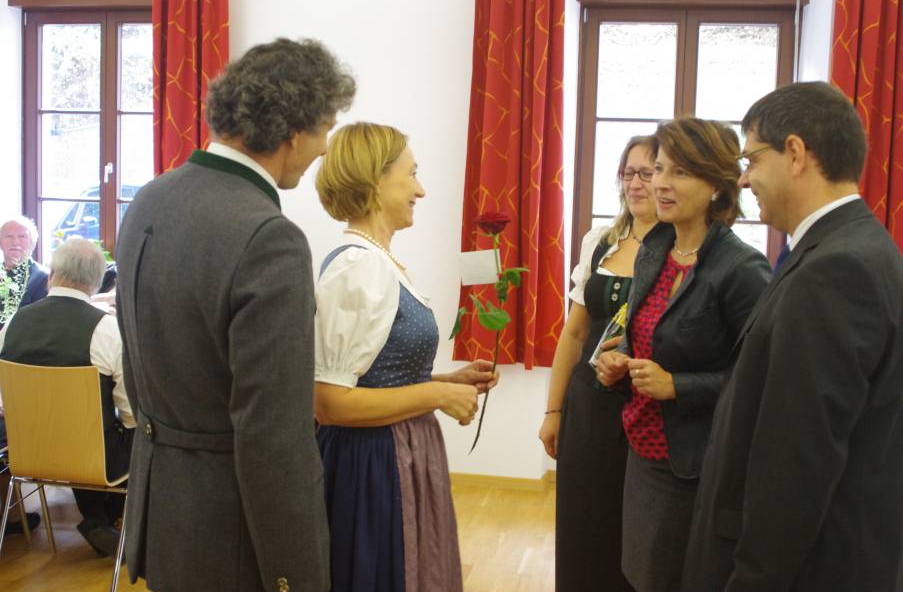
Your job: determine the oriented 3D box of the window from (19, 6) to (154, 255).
[{"bbox_3d":[-2.070,-0.817,6.301,1.115,1.772,0.100,3,4,11],"label":"window"}]

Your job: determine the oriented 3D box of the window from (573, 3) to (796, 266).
[{"bbox_3d":[1.223,-0.664,5.671,1.115,1.772,0.100,3,4,11],"label":"window"}]

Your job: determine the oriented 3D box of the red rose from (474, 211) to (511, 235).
[{"bbox_3d":[0.091,-0.163,2.330,0.079,0.054,0.079,-1,4,11],"label":"red rose"}]

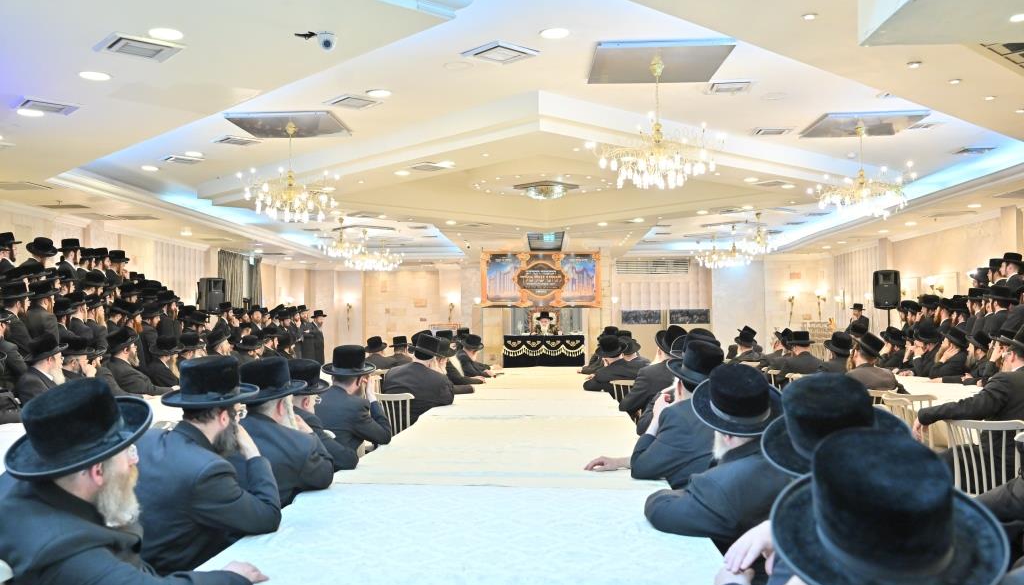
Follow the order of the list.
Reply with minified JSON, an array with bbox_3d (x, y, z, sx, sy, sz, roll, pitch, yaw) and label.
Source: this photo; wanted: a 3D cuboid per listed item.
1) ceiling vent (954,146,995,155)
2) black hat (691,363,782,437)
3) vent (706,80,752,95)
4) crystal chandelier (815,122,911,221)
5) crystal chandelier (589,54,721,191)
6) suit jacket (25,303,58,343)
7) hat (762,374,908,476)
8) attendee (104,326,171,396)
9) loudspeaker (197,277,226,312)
[{"bbox_3d":[5.531,-1.684,10.534,0.400,0.040,0.400,0,-2,4],"label":"ceiling vent"},{"bbox_3d":[0.896,0.435,3.518,0.360,0.165,0.385,2,18,0],"label":"black hat"},{"bbox_3d":[1.976,-1.847,8.010,0.410,0.040,0.410,0,-2,3],"label":"vent"},{"bbox_3d":[3.687,-1.275,9.286,1.010,0.995,1.010,0,-2,3],"label":"crystal chandelier"},{"bbox_3d":[1.209,-1.408,7.380,1.080,1.120,1.080,0,-2,0],"label":"crystal chandelier"},{"bbox_3d":[-5.169,0.521,9.688,0.500,0.780,0.320,-2,-3,42],"label":"suit jacket"},{"bbox_3d":[0.809,0.328,2.191,0.360,0.165,0.385,-16,18,-39],"label":"hat"},{"bbox_3d":[-3.872,1.065,8.978,0.780,1.410,0.570,1,-2,-25],"label":"attendee"},{"bbox_3d":[-5.672,0.038,16.700,0.370,0.630,0.400,-2,-3,41],"label":"loudspeaker"}]

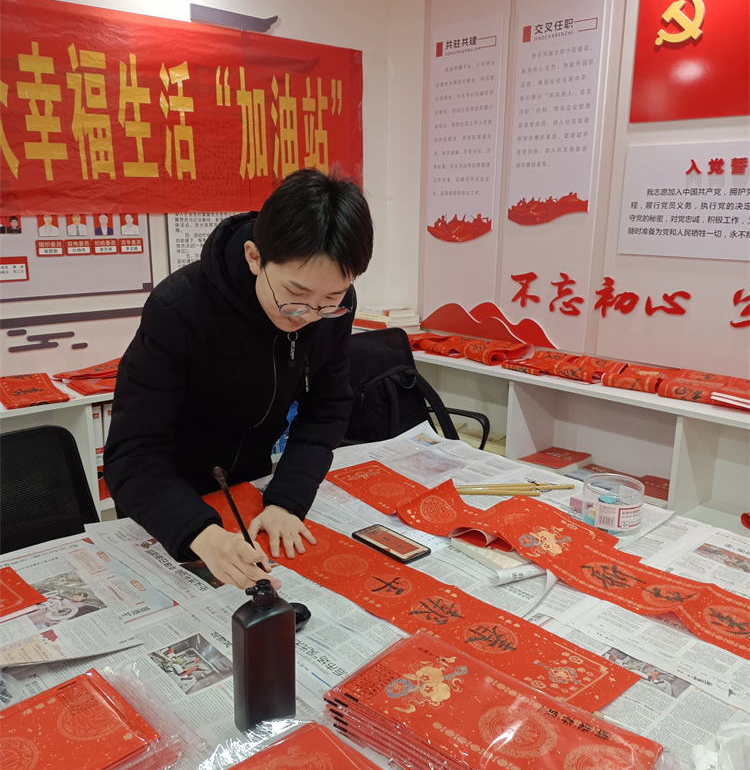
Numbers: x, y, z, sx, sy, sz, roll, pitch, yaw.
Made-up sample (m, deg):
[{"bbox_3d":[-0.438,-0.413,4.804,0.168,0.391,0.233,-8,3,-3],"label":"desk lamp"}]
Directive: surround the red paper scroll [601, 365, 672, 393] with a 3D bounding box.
[{"bbox_3d":[0.947,-0.026,2.555,0.190,0.053,0.240,13,18,42],"label":"red paper scroll"}]

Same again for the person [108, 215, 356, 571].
[{"bbox_3d":[-0.379,0.294,1.629,0.830,1.460,0.520,13,18,42],"label":"person"}]

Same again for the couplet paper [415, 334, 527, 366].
[{"bbox_3d":[0.402,-0.165,3.067,0.440,0.071,0.265,13,18,42],"label":"couplet paper"}]

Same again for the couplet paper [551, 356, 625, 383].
[{"bbox_3d":[0.798,-0.062,2.692,0.200,0.056,0.240,13,18,42],"label":"couplet paper"}]

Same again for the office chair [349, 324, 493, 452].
[{"bbox_3d":[0.098,0.325,2.615,0.590,0.950,0.580,11,17,37],"label":"office chair"}]

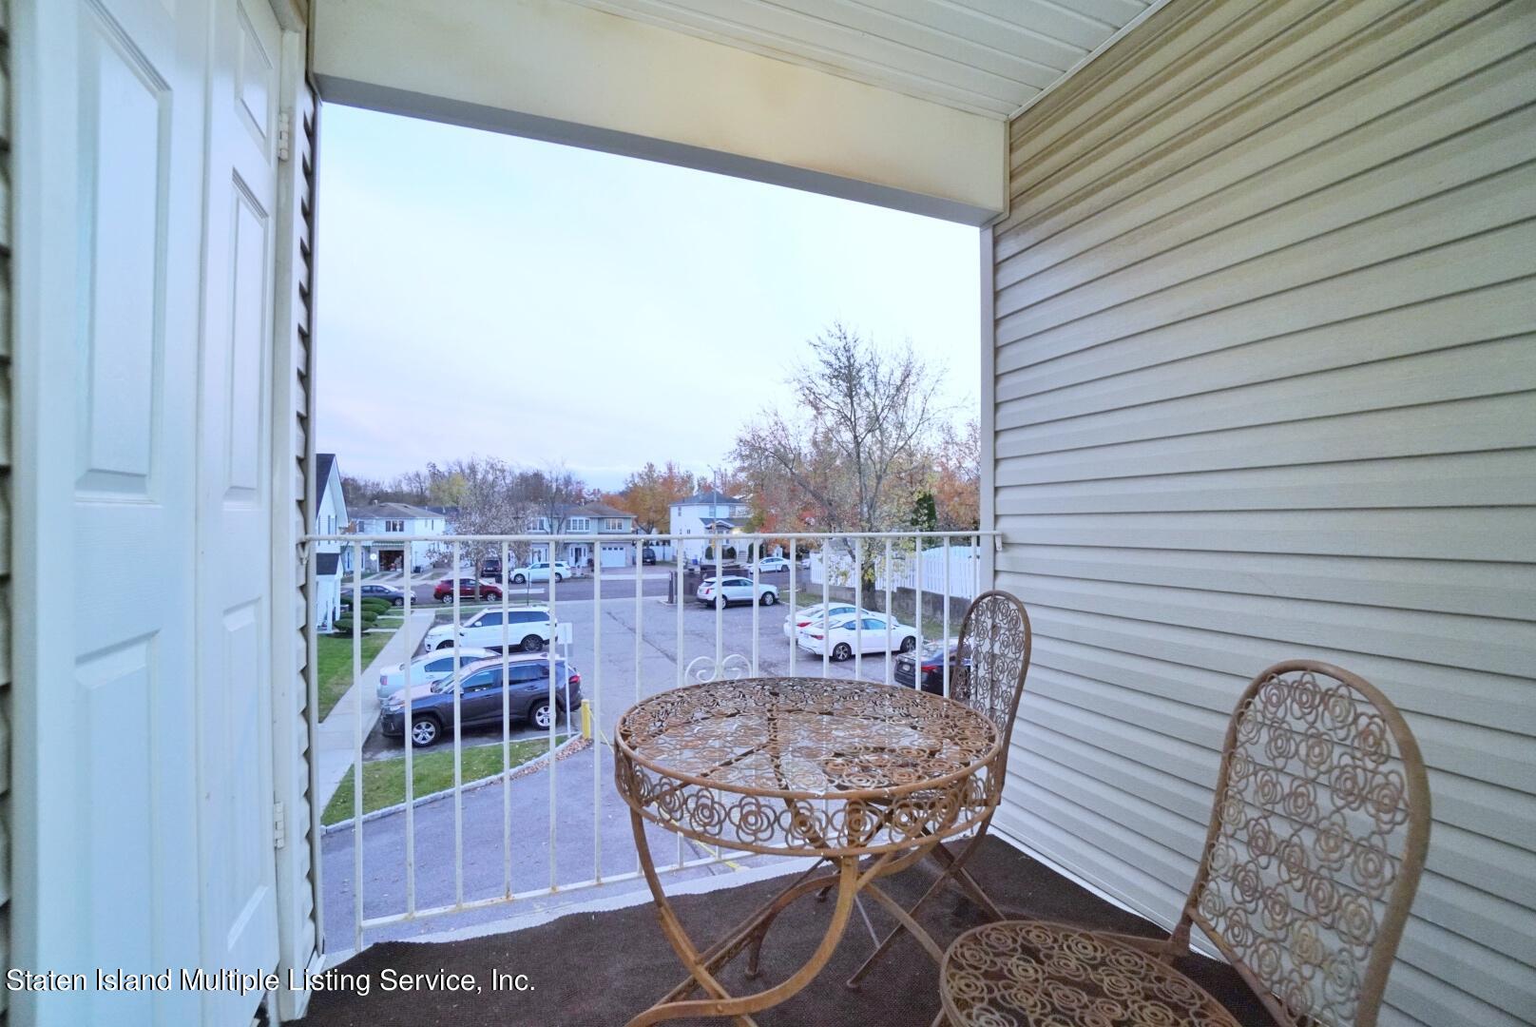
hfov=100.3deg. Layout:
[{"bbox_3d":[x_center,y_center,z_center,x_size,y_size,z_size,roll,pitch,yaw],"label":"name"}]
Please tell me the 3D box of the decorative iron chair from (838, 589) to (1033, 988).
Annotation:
[{"bbox_3d":[0.415,0.661,1.704,0.480,0.910,0.400,0,-1,-7],"label":"decorative iron chair"}]

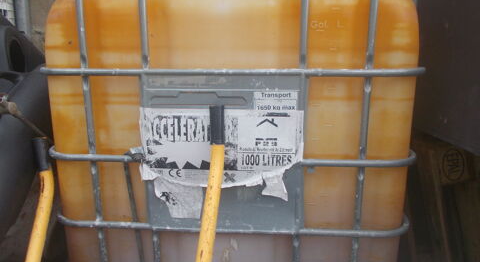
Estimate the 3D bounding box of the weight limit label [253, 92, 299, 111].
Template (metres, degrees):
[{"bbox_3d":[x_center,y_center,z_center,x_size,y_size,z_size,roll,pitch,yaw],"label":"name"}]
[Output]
[{"bbox_3d":[0.090,-0.074,0.895,0.108,0.051,0.006,1,12,5],"label":"weight limit label"}]

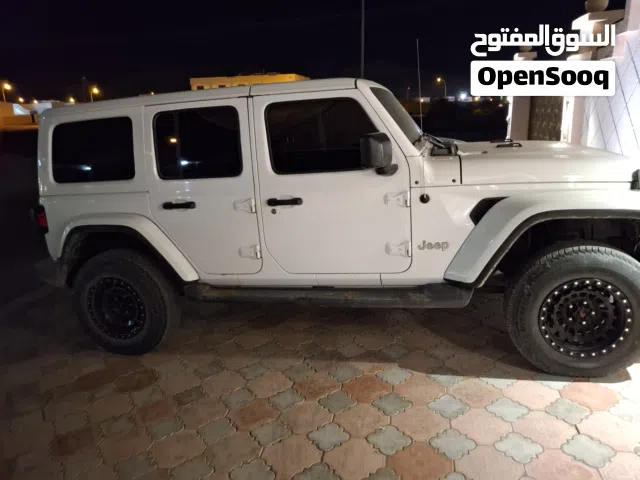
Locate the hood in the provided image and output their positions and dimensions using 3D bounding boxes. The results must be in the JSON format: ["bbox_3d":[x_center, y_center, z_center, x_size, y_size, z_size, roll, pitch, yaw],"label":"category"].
[{"bbox_3d":[1.507,-0.597,3.248,1.070,0.225,1.480,-1,14,14],"label":"hood"}]

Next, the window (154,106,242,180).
[{"bbox_3d":[-0.803,-0.637,3.043,0.605,0.455,0.040,-1,4,14],"label":"window"}]

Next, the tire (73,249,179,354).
[{"bbox_3d":[-1.429,0.452,3.393,0.790,0.785,0.260,-1,14,14],"label":"tire"}]

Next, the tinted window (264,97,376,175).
[{"bbox_3d":[0.005,-0.643,2.839,0.670,0.455,0.040,-1,4,14],"label":"tinted window"}]

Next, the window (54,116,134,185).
[{"bbox_3d":[-1.592,-0.632,3.241,0.660,0.430,0.040,-1,4,14],"label":"window"}]

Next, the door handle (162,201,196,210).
[{"bbox_3d":[-0.939,-0.237,3.093,0.228,0.050,0.055,-1,14,14],"label":"door handle"}]

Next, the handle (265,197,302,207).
[{"bbox_3d":[-0.226,-0.242,2.913,0.228,0.050,0.055,-1,14,14],"label":"handle"}]

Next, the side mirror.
[{"bbox_3d":[0.328,-0.480,2.594,0.185,0.240,0.240,-1,14,14],"label":"side mirror"}]

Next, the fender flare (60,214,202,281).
[{"bbox_3d":[-1.378,0.074,3.237,1.030,0.475,0.160,-1,14,14],"label":"fender flare"}]

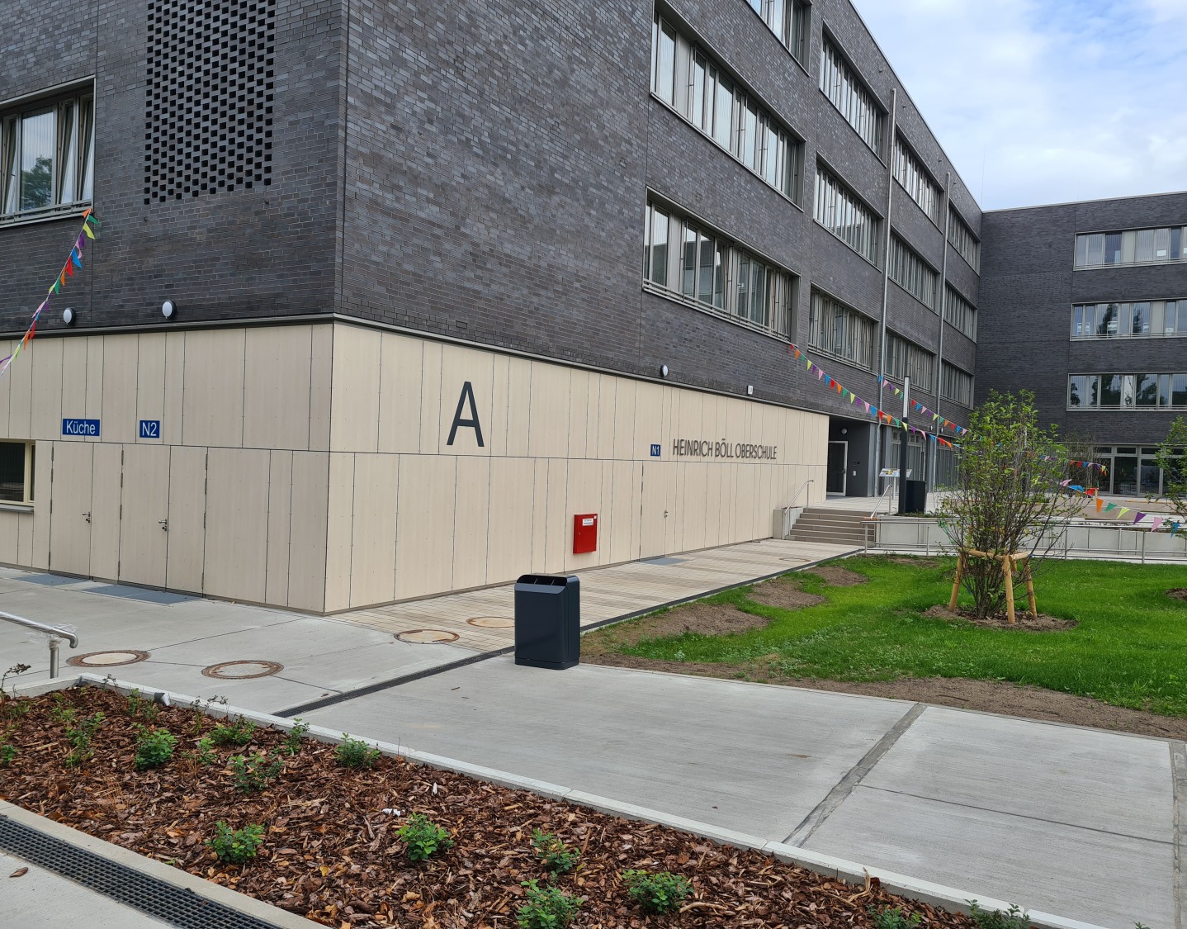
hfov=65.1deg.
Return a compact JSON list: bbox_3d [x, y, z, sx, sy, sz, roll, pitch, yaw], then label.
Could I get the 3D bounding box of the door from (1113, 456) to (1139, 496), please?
[{"bbox_3d":[30.533,0.652,53.412,1.244,2.225,0.109,3,1,31],"label":"door"}]

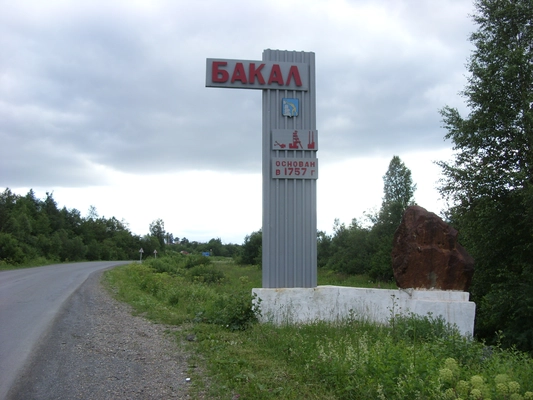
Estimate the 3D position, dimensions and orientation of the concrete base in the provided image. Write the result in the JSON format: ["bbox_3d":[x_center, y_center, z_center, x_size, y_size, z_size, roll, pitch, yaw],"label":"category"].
[{"bbox_3d":[2.142,2.522,13.346,4.888,1.010,1.150,0,-5,-3],"label":"concrete base"}]

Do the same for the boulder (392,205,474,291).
[{"bbox_3d":[3.780,1.075,13.243,1.680,1.870,1.250,0,-5,-3],"label":"boulder"}]

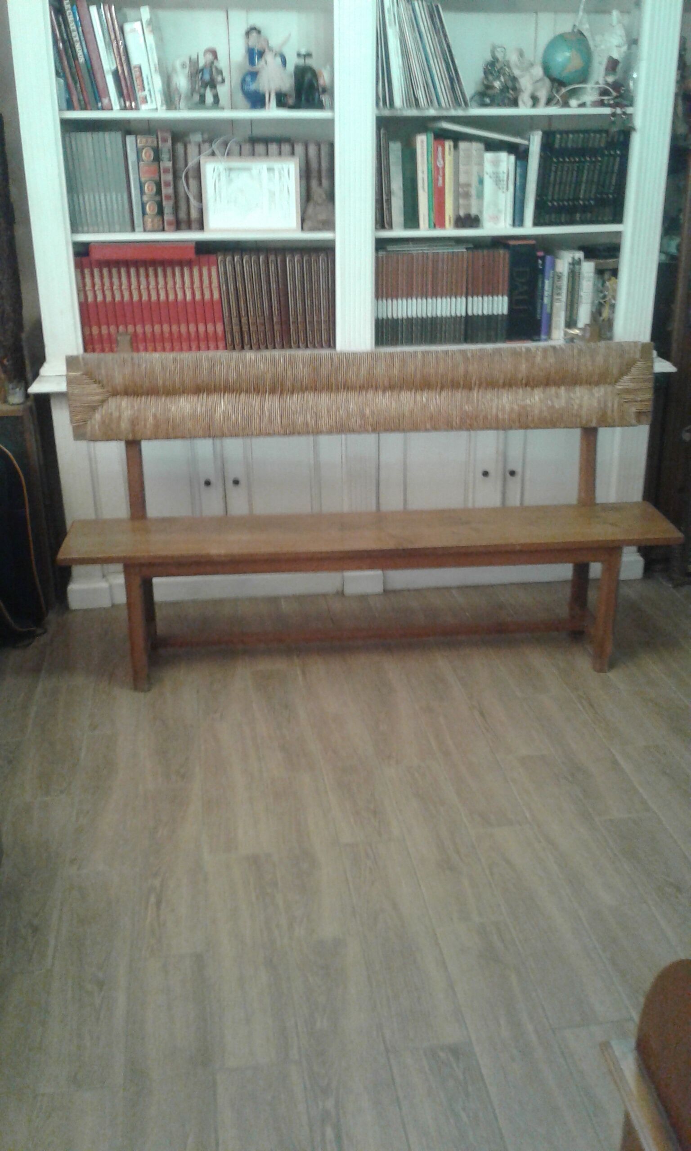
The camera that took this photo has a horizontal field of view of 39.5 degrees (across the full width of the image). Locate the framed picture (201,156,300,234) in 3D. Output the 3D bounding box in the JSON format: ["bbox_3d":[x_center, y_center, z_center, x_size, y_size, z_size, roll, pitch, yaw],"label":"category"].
[{"bbox_3d":[-0.327,-1.299,3.284,0.329,0.237,0.022,-3,12,-5],"label":"framed picture"}]

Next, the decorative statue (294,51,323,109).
[{"bbox_3d":[-0.123,-1.657,3.223,0.092,0.172,0.085,-3,20,-6],"label":"decorative statue"}]

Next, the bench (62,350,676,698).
[{"bbox_3d":[0.078,-0.207,3.006,1.849,0.971,0.426,-2,21,-3],"label":"bench"}]

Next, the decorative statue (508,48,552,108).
[{"bbox_3d":[0.632,-1.699,3.294,0.128,0.185,0.110,-3,20,-6],"label":"decorative statue"}]

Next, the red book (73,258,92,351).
[{"bbox_3d":[-0.915,-0.964,3.412,0.031,0.316,0.225,-4,20,-6],"label":"red book"}]

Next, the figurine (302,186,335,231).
[{"bbox_3d":[-0.087,-1.266,3.323,0.116,0.149,0.090,-3,20,-6],"label":"figurine"}]

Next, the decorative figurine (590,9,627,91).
[{"bbox_3d":[0.925,-1.804,3.358,0.107,0.296,0.110,-3,20,-6],"label":"decorative figurine"}]

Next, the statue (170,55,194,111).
[{"bbox_3d":[-0.538,-1.620,3.174,0.074,0.171,0.090,-3,21,-6],"label":"statue"}]

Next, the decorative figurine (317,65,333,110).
[{"bbox_3d":[-0.068,-1.632,3.224,0.057,0.146,0.060,-3,21,-6],"label":"decorative figurine"}]

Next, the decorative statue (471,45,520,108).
[{"bbox_3d":[0.517,-1.710,3.307,0.144,0.188,0.120,-3,20,-6],"label":"decorative statue"}]

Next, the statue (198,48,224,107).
[{"bbox_3d":[-0.431,-1.619,3.144,0.088,0.186,0.070,-3,21,-6],"label":"statue"}]

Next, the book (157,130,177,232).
[{"bbox_3d":[-0.608,-1.351,3.314,0.043,0.312,0.230,-3,21,-6],"label":"book"}]

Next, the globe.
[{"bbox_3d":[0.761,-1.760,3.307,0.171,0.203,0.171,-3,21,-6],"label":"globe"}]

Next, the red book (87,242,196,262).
[{"bbox_3d":[-0.701,-1.139,3.366,0.352,0.055,0.250,-3,21,-6],"label":"red book"}]

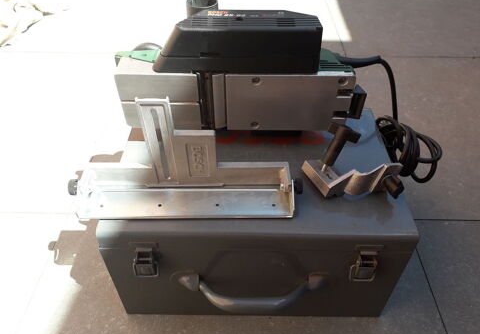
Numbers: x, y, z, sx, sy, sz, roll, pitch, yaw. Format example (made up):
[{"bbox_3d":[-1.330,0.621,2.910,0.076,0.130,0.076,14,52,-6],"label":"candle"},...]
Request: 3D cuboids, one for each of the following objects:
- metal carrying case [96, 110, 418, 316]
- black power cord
[{"bbox_3d":[0.020,0.068,0.544,0.352,0.187,0.255,0,44,1],"label":"metal carrying case"},{"bbox_3d":[0.272,-0.096,0.650,0.267,0.272,0.140,0,44,1],"label":"black power cord"}]

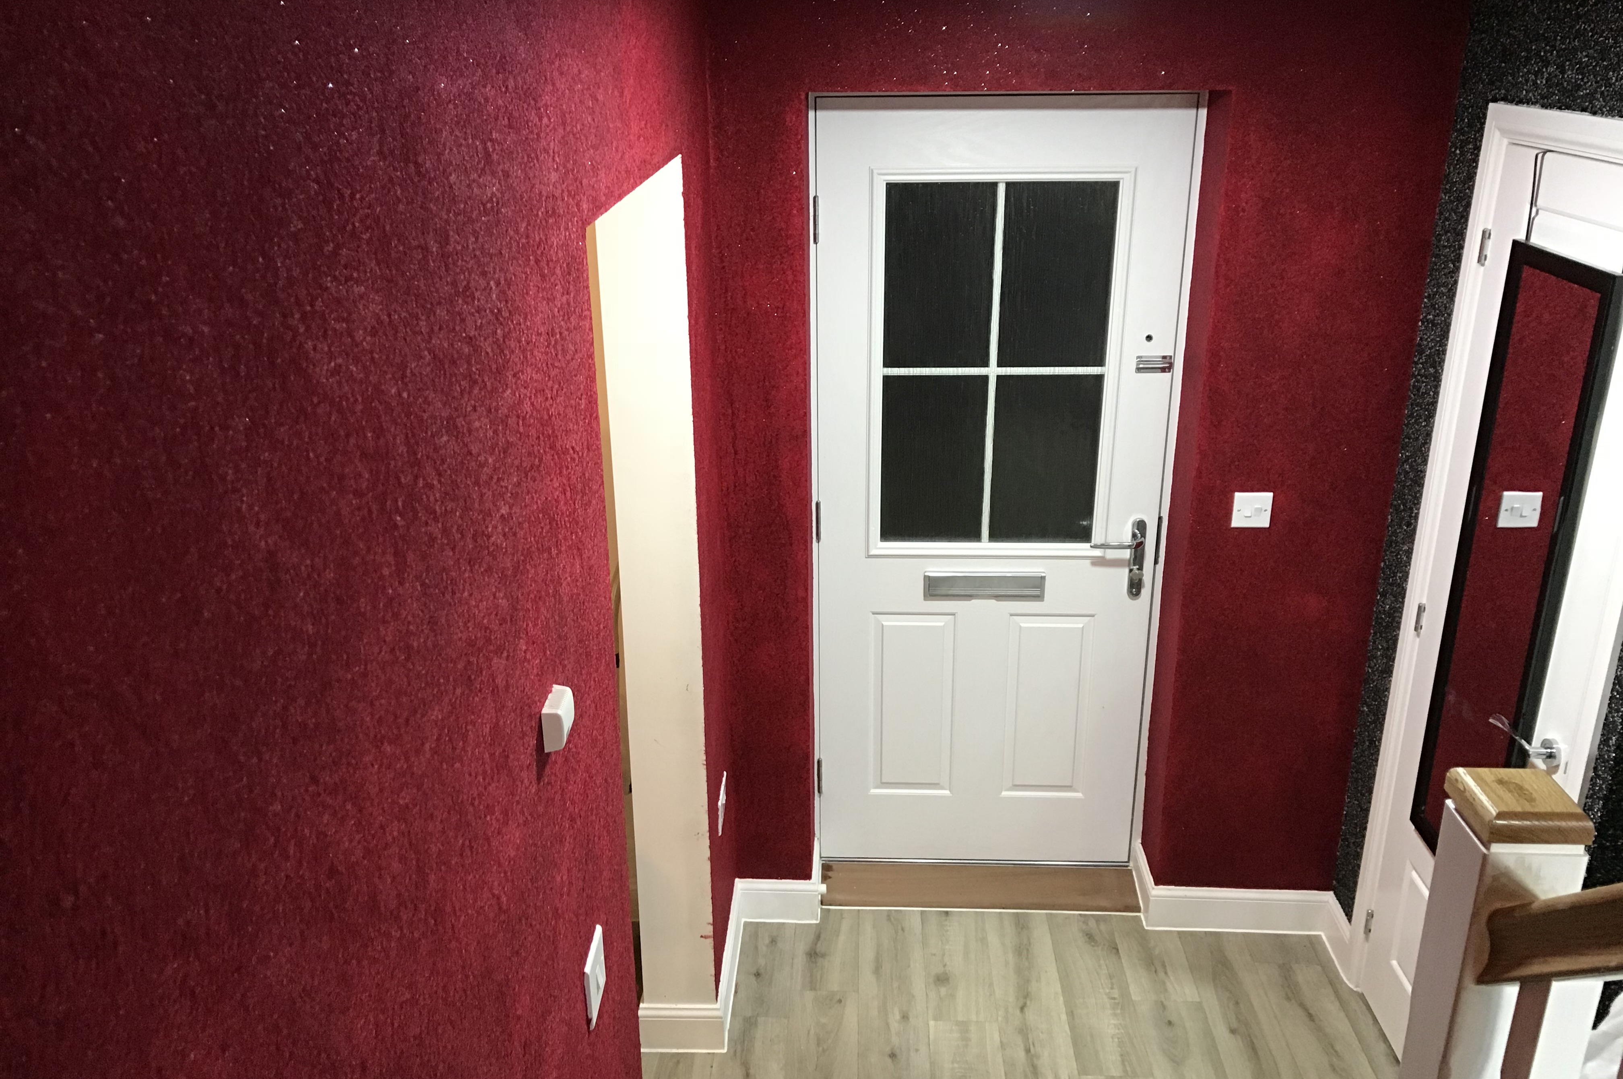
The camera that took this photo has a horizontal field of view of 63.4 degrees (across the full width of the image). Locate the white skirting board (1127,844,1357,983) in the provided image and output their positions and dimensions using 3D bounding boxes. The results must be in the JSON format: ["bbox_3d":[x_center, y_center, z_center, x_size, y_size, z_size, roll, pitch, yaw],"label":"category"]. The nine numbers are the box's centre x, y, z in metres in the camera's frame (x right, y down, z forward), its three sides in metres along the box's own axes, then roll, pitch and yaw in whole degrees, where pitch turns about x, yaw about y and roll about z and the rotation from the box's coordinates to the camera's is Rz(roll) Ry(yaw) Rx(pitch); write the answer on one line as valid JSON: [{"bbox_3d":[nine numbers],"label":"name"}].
[{"bbox_3d":[1.129,0.980,3.470,0.472,0.128,0.412,0,21,3],"label":"white skirting board"}]

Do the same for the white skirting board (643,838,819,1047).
[{"bbox_3d":[-0.187,1.025,3.389,0.404,0.128,0.693,0,21,3],"label":"white skirting board"}]

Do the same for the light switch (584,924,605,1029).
[{"bbox_3d":[-0.279,0.567,1.696,0.010,0.086,0.086,0,21,3],"label":"light switch"}]

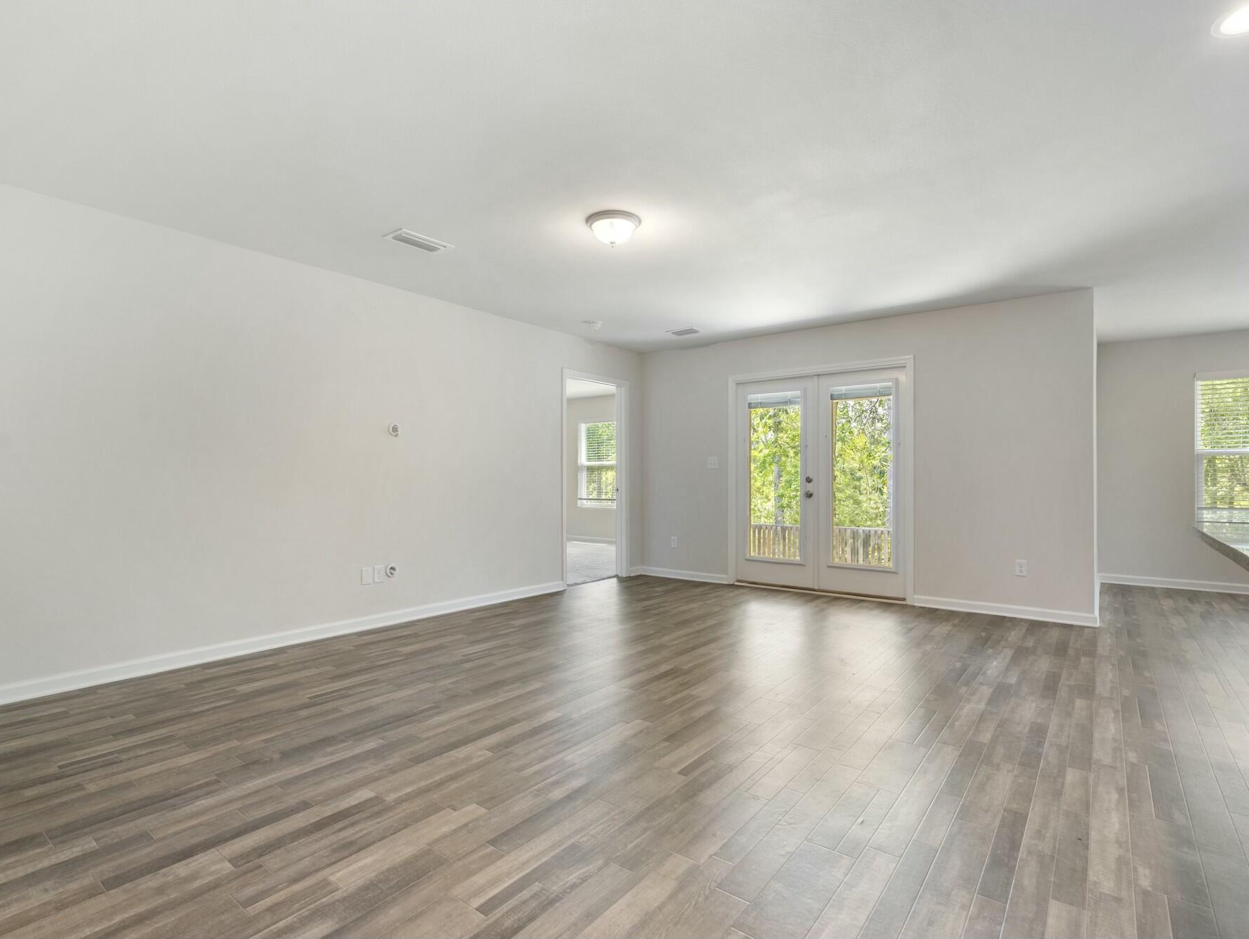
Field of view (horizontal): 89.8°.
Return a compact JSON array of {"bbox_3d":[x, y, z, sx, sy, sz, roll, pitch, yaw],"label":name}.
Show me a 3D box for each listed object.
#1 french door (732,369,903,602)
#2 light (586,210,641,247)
[{"bbox_3d":[1.765,0.123,5.784,1.585,1.980,0.070,-1,-1,38],"label":"french door"},{"bbox_3d":[-0.059,-1.265,3.369,0.300,0.136,0.300,0,-1,0],"label":"light"}]

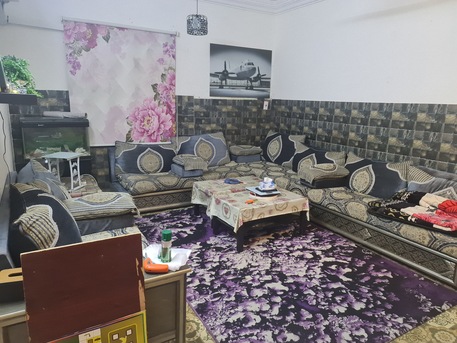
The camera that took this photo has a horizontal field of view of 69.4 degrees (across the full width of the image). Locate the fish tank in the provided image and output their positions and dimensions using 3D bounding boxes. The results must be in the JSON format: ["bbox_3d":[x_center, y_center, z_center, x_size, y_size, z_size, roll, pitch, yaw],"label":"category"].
[{"bbox_3d":[-2.063,-0.410,3.973,0.705,0.465,0.360,-6,14,-31],"label":"fish tank"}]

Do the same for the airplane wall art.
[{"bbox_3d":[0.227,-1.611,5.389,1.188,0.783,0.028,-6,14,-31],"label":"airplane wall art"}]

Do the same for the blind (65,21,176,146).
[{"bbox_3d":[-1.370,-1.135,4.471,1.461,1.572,0.070,-6,14,-31],"label":"blind"}]

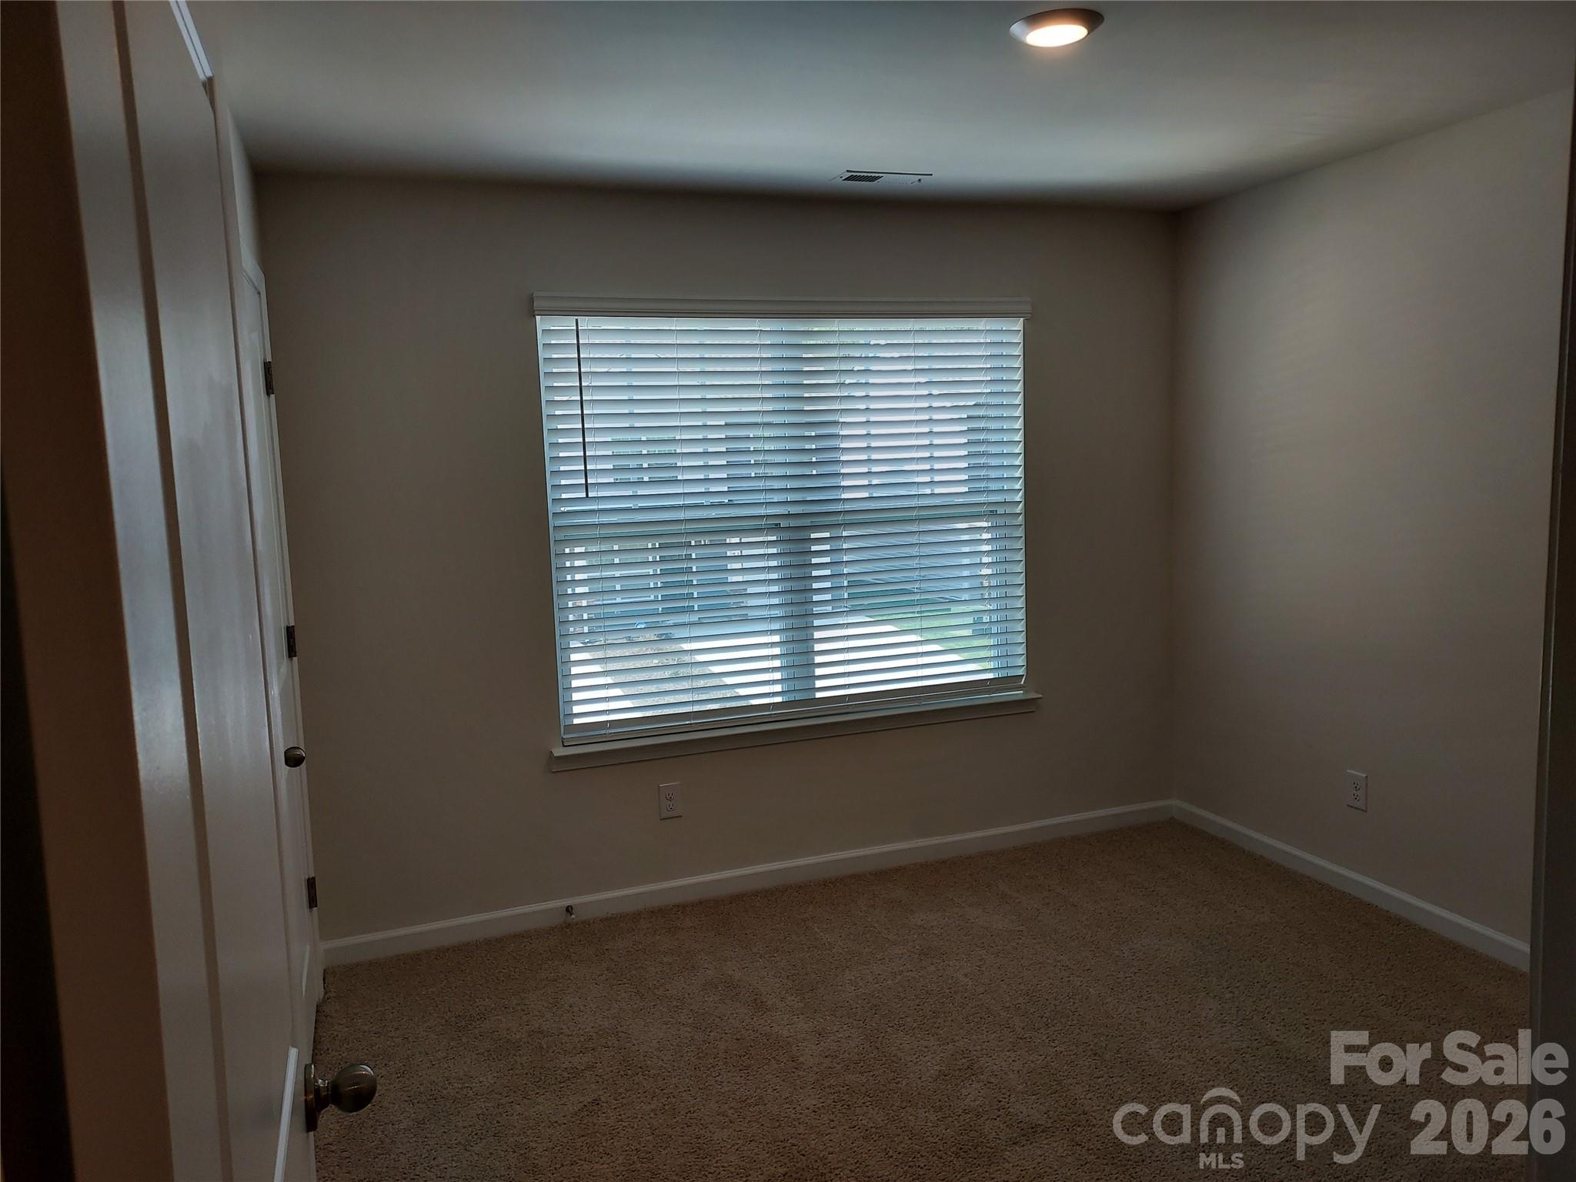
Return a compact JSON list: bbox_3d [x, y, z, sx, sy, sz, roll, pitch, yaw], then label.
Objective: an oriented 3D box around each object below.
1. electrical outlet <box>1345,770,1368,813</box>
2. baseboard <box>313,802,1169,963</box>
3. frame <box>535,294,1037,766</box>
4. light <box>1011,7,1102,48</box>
[{"bbox_3d":[1.884,0.663,3.618,0.008,0.122,0.079,-5,7,-19],"label":"electrical outlet"},{"bbox_3d":[0.071,1.021,3.966,3.246,0.073,0.015,-5,7,-19],"label":"baseboard"},{"bbox_3d":[0.062,-0.237,3.855,1.845,1.545,0.100,-5,7,-19],"label":"frame"},{"bbox_3d":[0.573,-1.190,2.327,0.195,0.024,0.195,-2,7,0],"label":"light"}]

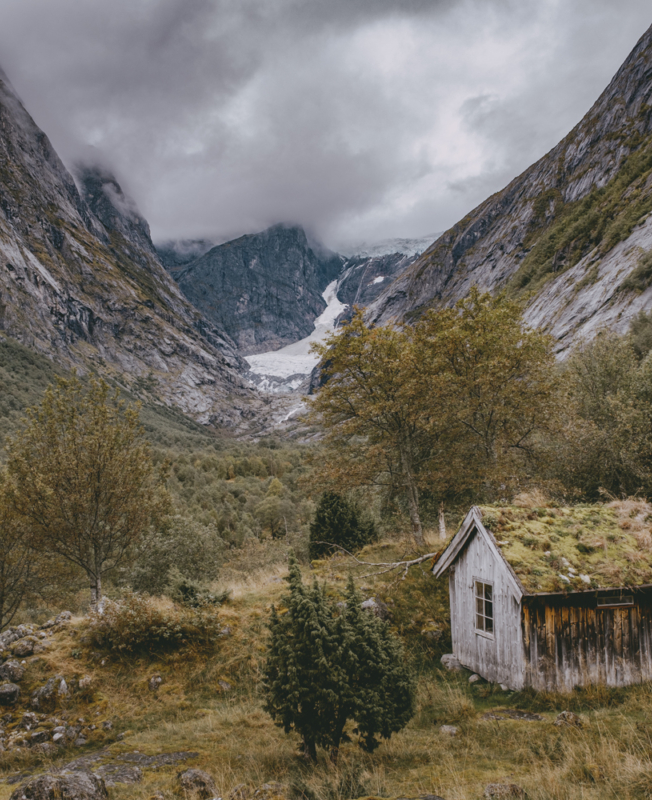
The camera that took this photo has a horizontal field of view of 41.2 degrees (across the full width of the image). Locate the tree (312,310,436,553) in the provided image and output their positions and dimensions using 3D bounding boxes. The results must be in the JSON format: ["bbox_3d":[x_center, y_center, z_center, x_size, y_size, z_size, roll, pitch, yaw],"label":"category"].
[{"bbox_3d":[1.422,0.872,26.500,3.797,7.072,4.000,0,-3,3],"label":"tree"}]

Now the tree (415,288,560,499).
[{"bbox_3d":[5.125,0.301,27.500,4.494,7.526,4.600,-1,-3,11],"label":"tree"}]

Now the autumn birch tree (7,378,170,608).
[{"bbox_3d":[-5.892,2.320,21.500,3.947,5.592,3.800,1,-3,-15],"label":"autumn birch tree"}]

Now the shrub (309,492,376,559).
[{"bbox_3d":[0.495,3.765,26.000,1.979,1.940,1.900,0,-3,1],"label":"shrub"}]

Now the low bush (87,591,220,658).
[{"bbox_3d":[-3.665,4.694,18.200,2.730,1.358,1.900,0,-3,-11],"label":"low bush"}]

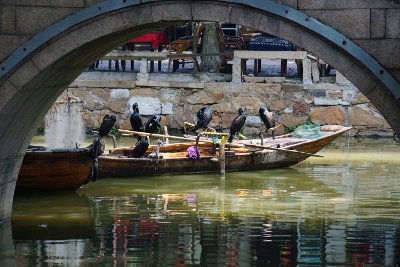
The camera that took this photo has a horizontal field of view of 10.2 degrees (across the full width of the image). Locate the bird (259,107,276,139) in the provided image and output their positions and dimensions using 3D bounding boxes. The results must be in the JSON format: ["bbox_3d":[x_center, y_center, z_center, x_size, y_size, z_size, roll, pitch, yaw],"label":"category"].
[{"bbox_3d":[1.133,-0.185,37.700,0.290,0.530,0.200,2,4,35],"label":"bird"}]

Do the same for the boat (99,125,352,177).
[{"bbox_3d":[0.240,0.314,37.075,4.650,0.750,1.200,-2,4,-26],"label":"boat"}]

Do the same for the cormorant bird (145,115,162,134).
[{"bbox_3d":[-0.770,-0.116,37.200,0.300,0.420,0.220,1,3,12],"label":"cormorant bird"}]

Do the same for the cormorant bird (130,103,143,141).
[{"bbox_3d":[-1.046,-0.198,37.000,0.200,0.630,0.270,1,3,10],"label":"cormorant bird"}]

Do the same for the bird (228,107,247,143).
[{"bbox_3d":[0.626,-0.150,37.500,0.310,0.600,0.200,0,3,-8],"label":"bird"}]

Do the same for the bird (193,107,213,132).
[{"bbox_3d":[0.042,-0.233,37.400,0.330,0.440,0.240,0,3,-5],"label":"bird"}]

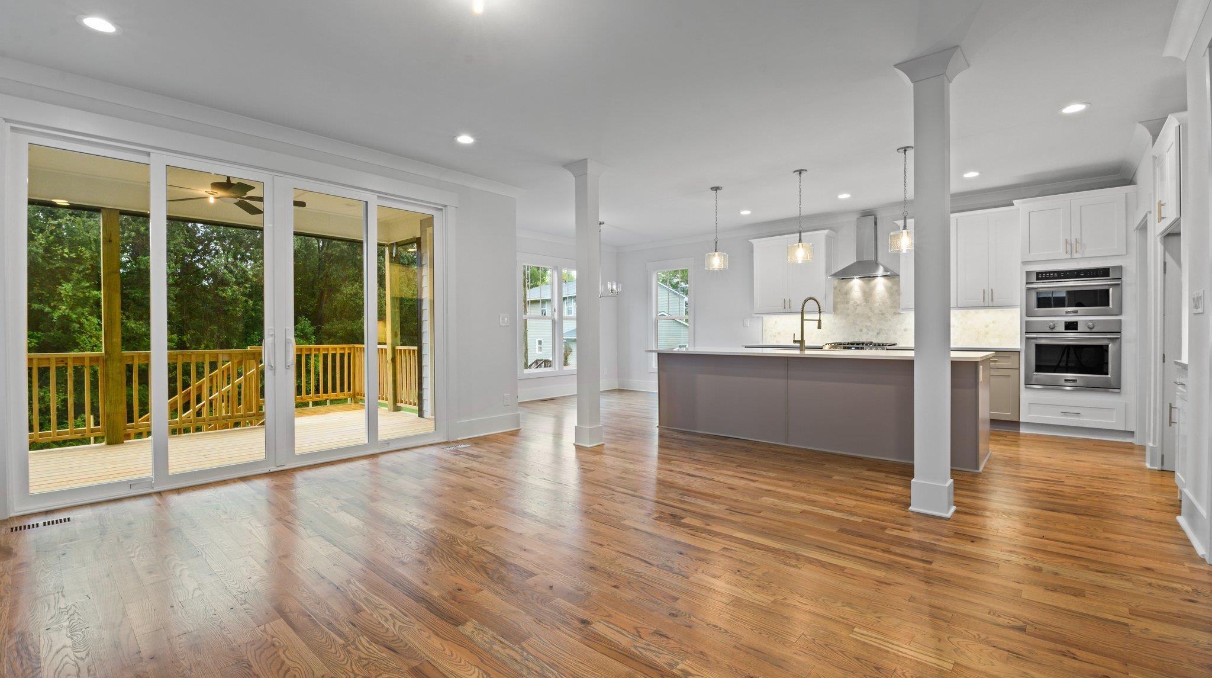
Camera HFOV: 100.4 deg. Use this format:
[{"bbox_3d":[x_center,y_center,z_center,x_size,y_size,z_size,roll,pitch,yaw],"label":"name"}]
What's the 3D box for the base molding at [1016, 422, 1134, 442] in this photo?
[{"bbox_3d":[4.978,0.988,5.372,0.879,0.113,0.035,0,1,41],"label":"base molding"}]

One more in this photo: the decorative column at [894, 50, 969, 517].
[{"bbox_3d":[2.035,-0.313,3.143,0.322,2.750,0.322,0,1,40],"label":"decorative column"}]

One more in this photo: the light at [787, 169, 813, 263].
[{"bbox_3d":[2.091,-1.313,5.426,0.275,0.975,0.275,0,1,41],"label":"light"}]

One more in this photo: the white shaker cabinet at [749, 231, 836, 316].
[{"bbox_3d":[2.833,-0.950,7.684,1.172,1.202,0.357,0,1,41],"label":"white shaker cabinet"}]

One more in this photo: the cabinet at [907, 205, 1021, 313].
[{"bbox_3d":[4.404,-0.938,6.324,1.242,1.197,0.347,0,1,41],"label":"cabinet"}]

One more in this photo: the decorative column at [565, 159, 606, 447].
[{"bbox_3d":[-0.167,-0.321,5.045,0.320,2.750,0.320,0,1,40],"label":"decorative column"}]

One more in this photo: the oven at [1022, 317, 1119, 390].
[{"bbox_3d":[5.012,0.164,5.454,0.755,0.740,0.600,0,1,40],"label":"oven"}]

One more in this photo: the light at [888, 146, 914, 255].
[{"bbox_3d":[2.703,-1.237,4.559,0.255,0.935,0.255,0,1,40],"label":"light"}]

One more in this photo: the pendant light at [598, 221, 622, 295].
[{"bbox_3d":[-0.084,-1.169,7.482,0.640,1.100,0.640,0,1,0],"label":"pendant light"}]

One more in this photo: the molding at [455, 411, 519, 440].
[{"bbox_3d":[-1.274,0.960,5.571,0.025,0.190,0.870,0,1,43],"label":"molding"}]

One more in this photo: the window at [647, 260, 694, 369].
[{"bbox_3d":[1.190,-0.411,9.321,1.000,2.050,0.110,0,1,40],"label":"window"}]

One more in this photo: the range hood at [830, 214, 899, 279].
[{"bbox_3d":[3.549,-1.258,6.965,0.773,0.867,0.494,0,1,41],"label":"range hood"}]

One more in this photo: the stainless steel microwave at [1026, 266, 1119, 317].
[{"bbox_3d":[5.048,-0.491,5.479,0.742,0.497,0.502,0,1,41],"label":"stainless steel microwave"}]

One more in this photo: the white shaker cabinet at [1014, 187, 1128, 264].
[{"bbox_3d":[5.101,-1.193,5.530,0.901,0.670,0.623,0,1,41],"label":"white shaker cabinet"}]

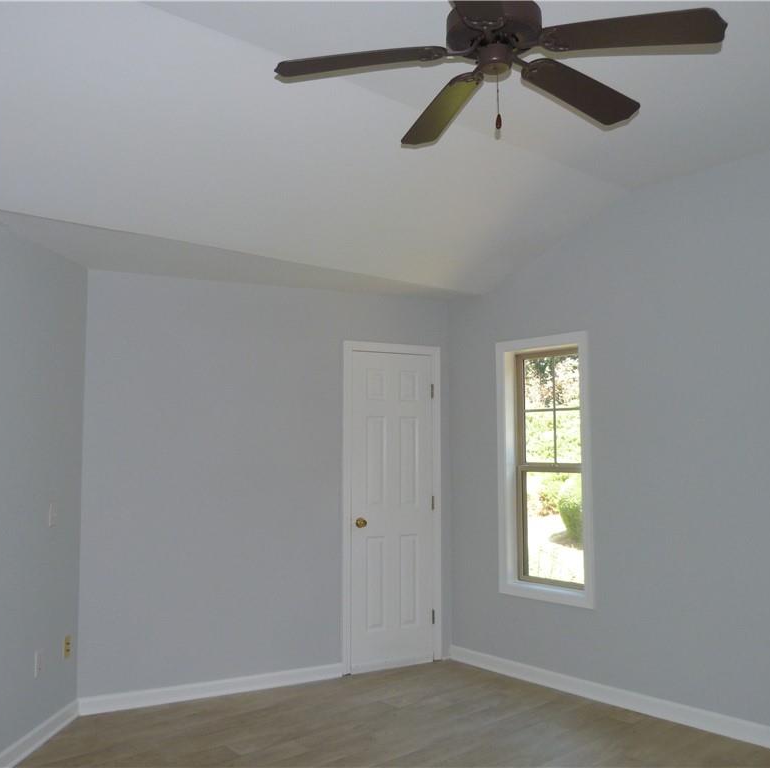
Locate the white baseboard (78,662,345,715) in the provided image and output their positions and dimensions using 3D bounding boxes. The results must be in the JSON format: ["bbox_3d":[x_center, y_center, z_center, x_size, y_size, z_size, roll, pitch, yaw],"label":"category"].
[{"bbox_3d":[-0.956,1.754,4.293,1.516,0.090,0.020,2,-5,-25],"label":"white baseboard"}]

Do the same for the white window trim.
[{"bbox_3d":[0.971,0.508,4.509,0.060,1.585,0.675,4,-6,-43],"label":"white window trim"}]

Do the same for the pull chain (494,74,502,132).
[{"bbox_3d":[0.348,-0.867,2.279,0.018,0.177,0.018,0,-5,0],"label":"pull chain"}]

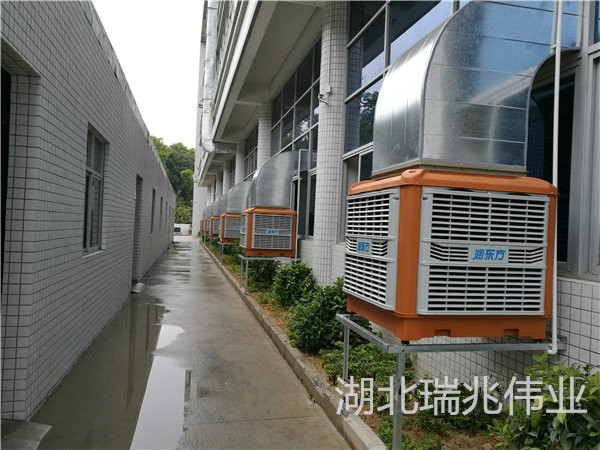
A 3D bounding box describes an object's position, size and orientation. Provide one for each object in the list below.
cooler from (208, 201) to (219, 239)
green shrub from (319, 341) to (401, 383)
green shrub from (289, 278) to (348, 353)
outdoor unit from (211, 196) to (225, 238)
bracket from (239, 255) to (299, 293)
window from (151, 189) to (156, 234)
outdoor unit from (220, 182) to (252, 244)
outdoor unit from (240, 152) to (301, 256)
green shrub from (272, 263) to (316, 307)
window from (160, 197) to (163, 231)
[{"bbox_3d":[-5.976,-0.484,32.813,1.265,2.366,1.122,2,-1,-13],"label":"cooler"},{"bbox_3d":[0.645,1.434,4.891,0.850,0.260,0.850,3,0,-13],"label":"green shrub"},{"bbox_3d":[0.235,1.048,5.671,0.720,0.770,0.720,2,-1,0],"label":"green shrub"},{"bbox_3d":[-4.178,-0.481,25.377,1.265,2.366,1.122,2,-1,-13],"label":"outdoor unit"},{"bbox_3d":[-0.692,1.092,10.574,1.275,0.734,1.142,2,-1,-13],"label":"bracket"},{"bbox_3d":[-4.707,-0.404,14.930,0.120,1.410,1.370,2,-1,-13],"label":"window"},{"bbox_3d":[-2.411,-0.479,18.091,1.265,2.366,1.122,2,-1,-13],"label":"outdoor unit"},{"bbox_3d":[-0.642,-0.476,10.754,1.265,2.366,1.122,2,-1,-13],"label":"outdoor unit"},{"bbox_3d":[-0.122,1.067,8.623,0.780,0.760,0.770,2,-1,-13],"label":"green shrub"},{"bbox_3d":[-5.719,-0.410,19.160,0.120,1.420,1.370,2,-1,-13],"label":"window"}]

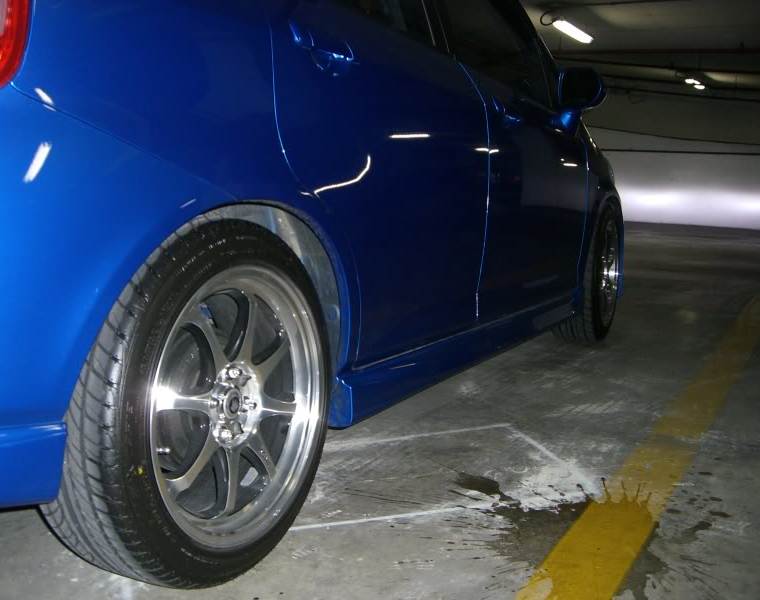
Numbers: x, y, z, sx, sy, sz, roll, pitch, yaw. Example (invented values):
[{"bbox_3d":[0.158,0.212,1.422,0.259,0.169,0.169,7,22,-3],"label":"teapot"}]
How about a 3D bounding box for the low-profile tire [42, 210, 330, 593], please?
[{"bbox_3d":[-0.290,0.159,1.423,0.195,0.580,0.580,4,8,27],"label":"low-profile tire"}]

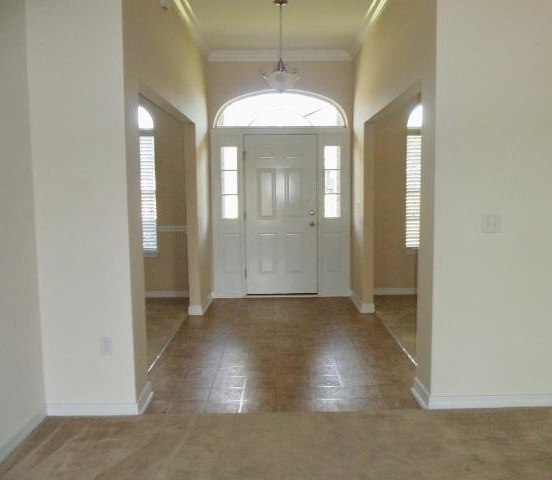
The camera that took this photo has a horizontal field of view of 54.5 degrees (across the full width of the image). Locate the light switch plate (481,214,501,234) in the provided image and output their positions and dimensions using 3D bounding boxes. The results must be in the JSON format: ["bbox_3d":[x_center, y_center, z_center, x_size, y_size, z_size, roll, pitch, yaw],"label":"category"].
[{"bbox_3d":[1.272,-0.096,3.184,0.116,0.116,0.012,-1,5,0],"label":"light switch plate"}]

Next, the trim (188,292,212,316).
[{"bbox_3d":[-0.891,0.750,6.407,0.160,0.092,0.953,-1,5,0],"label":"trim"}]

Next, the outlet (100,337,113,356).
[{"bbox_3d":[-1.026,0.648,3.261,0.074,0.118,0.012,-1,5,0],"label":"outlet"}]

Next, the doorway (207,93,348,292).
[{"bbox_3d":[0.059,-0.573,6.846,1.755,2.620,0.160,-1,5,0],"label":"doorway"}]

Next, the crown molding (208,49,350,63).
[{"bbox_3d":[0.043,-2.259,6.589,1.790,0.125,0.100,-1,5,0],"label":"crown molding"}]

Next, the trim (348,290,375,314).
[{"bbox_3d":[1.016,0.720,6.395,0.155,0.092,0.953,-1,5,0],"label":"trim"}]

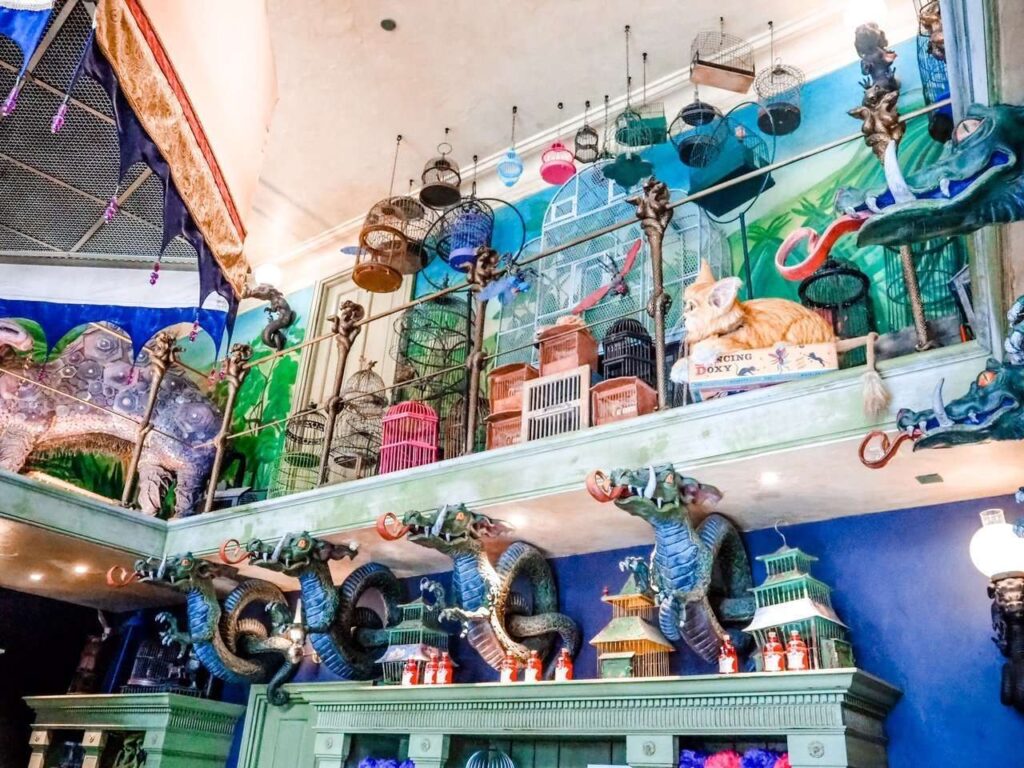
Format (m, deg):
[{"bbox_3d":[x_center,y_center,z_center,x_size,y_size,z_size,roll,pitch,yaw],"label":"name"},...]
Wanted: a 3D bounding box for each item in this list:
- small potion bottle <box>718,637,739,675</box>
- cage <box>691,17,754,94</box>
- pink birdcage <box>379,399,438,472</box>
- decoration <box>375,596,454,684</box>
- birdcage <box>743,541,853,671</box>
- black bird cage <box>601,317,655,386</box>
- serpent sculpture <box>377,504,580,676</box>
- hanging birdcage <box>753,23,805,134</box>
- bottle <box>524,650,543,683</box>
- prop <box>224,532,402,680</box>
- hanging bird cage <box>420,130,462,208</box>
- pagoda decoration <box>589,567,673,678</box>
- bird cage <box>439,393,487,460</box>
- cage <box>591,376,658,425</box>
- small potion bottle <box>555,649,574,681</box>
[{"bbox_3d":[0.900,1.141,3.461,0.080,0.162,0.080,-15,-32,32],"label":"small potion bottle"},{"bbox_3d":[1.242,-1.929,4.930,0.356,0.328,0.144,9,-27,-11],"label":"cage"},{"bbox_3d":[-0.601,0.337,4.803,0.332,0.531,0.328,-7,-28,19],"label":"pink birdcage"},{"bbox_3d":[-0.522,1.454,4.649,0.332,0.520,0.332,-15,-32,32],"label":"decoration"},{"bbox_3d":[1.159,0.936,3.421,0.296,0.558,0.368,23,-33,-34],"label":"birdcage"},{"bbox_3d":[0.600,-0.105,4.292,0.288,0.546,0.256,-19,-34,37],"label":"black bird cage"},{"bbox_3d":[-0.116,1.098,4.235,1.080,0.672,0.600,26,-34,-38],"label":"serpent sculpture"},{"bbox_3d":[1.538,-1.846,4.881,0.296,0.793,0.296,-15,-32,32],"label":"hanging birdcage"},{"bbox_3d":[0.095,1.288,3.780,0.080,0.138,0.080,3,-27,1],"label":"bottle"},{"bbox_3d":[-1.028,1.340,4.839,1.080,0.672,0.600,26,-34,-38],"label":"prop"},{"bbox_3d":[-0.491,-1.524,5.883,0.280,0.483,0.280,3,-27,1],"label":"hanging bird cage"},{"bbox_3d":[0.542,1.076,3.711,0.276,0.502,0.288,-15,-32,33],"label":"pagoda decoration"},{"bbox_3d":[-0.264,0.286,4.511,0.240,0.510,0.240,3,-27,1],"label":"bird cage"},{"bbox_3d":[0.545,0.137,3.966,0.250,0.256,0.232,-15,-32,32],"label":"cage"},{"bbox_3d":[0.248,1.323,3.888,0.084,0.153,0.084,2,-26,1],"label":"small potion bottle"}]

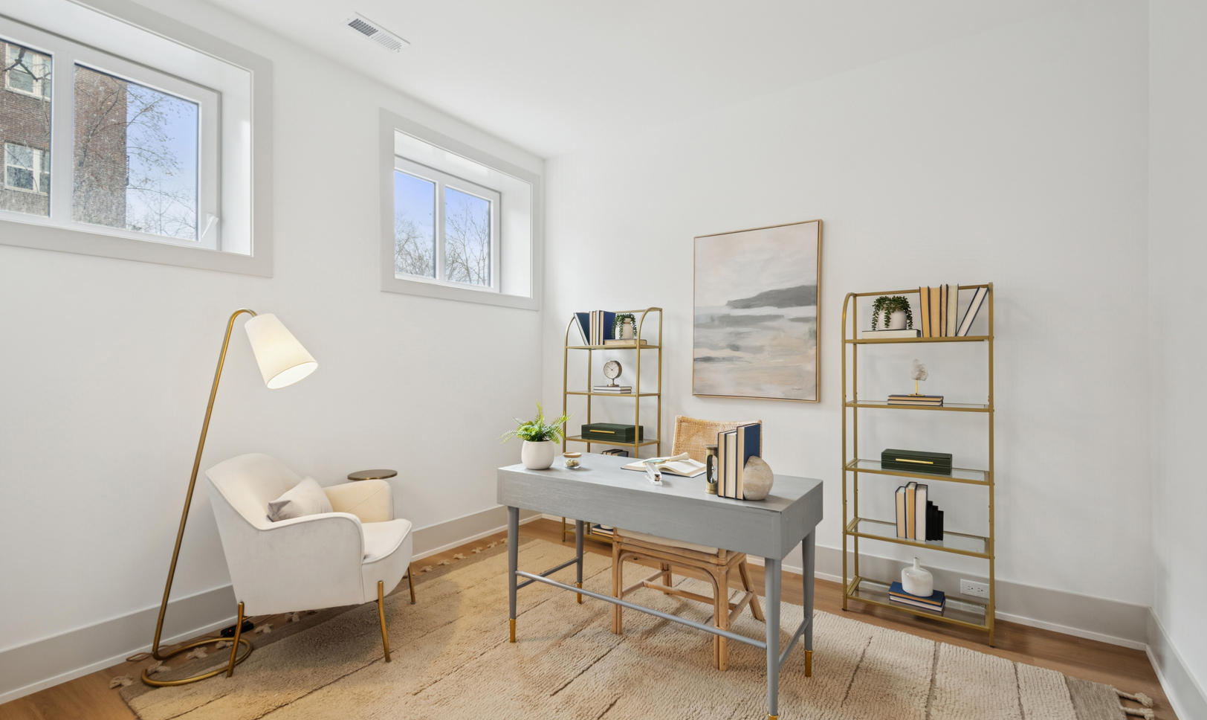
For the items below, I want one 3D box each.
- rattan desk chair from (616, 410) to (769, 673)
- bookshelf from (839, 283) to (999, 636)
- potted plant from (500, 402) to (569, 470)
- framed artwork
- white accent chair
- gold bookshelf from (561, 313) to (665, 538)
[{"bbox_3d":[0.426,0.786,2.383,0.550,0.960,0.560,0,0,35],"label":"rattan desk chair"},{"bbox_3d":[1.554,0.451,2.498,0.617,1.640,0.284,0,0,36],"label":"bookshelf"},{"bbox_3d":[-0.302,0.337,2.287,0.260,0.300,0.250,0,0,0],"label":"potted plant"},{"bbox_3d":[0.924,-0.282,3.098,0.777,1.042,0.045,0,0,33],"label":"framed artwork"},{"bbox_3d":[-1.254,0.847,2.270,0.760,0.825,0.610,0,0,-10],"label":"white accent chair"},{"bbox_3d":[0.053,0.452,3.439,0.625,1.630,0.288,0,0,36],"label":"gold bookshelf"}]

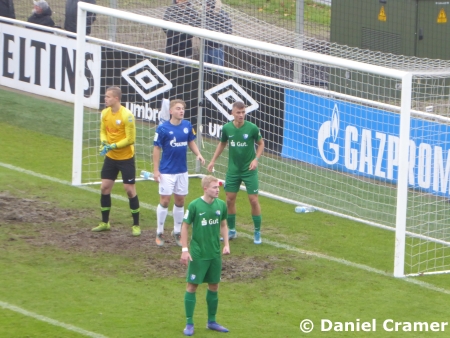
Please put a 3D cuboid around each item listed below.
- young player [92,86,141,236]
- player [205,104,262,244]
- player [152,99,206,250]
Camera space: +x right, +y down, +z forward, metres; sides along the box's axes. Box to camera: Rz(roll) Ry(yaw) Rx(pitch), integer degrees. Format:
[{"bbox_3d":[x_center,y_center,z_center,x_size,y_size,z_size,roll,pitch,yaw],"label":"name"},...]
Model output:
[{"bbox_3d":[-1.402,-0.122,54.102,0.640,1.900,0.500,8,11,33],"label":"young player"},{"bbox_3d":[0.138,0.019,53.880,0.720,1.798,0.460,4,9,12],"label":"player"},{"bbox_3d":[-0.589,0.033,53.425,0.640,1.861,0.430,-2,10,-27],"label":"player"}]

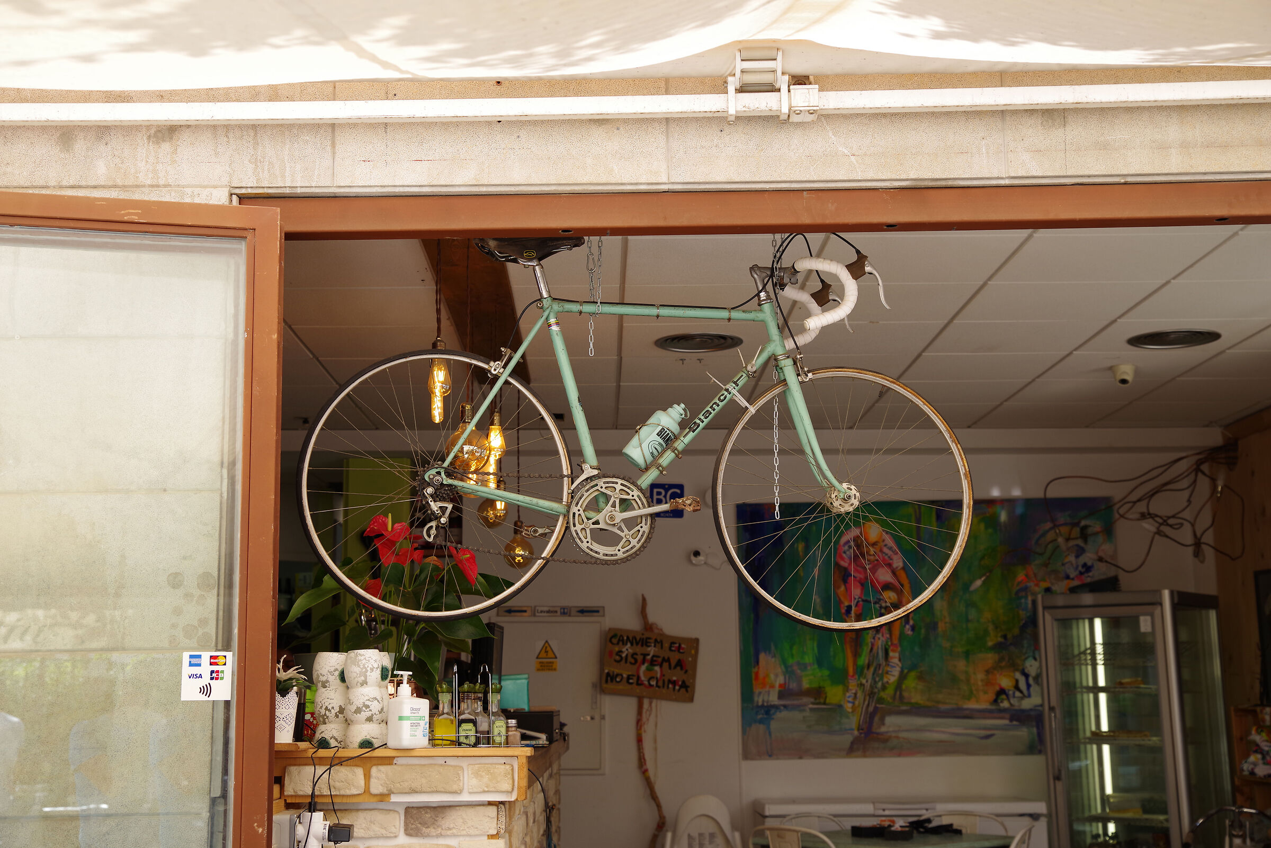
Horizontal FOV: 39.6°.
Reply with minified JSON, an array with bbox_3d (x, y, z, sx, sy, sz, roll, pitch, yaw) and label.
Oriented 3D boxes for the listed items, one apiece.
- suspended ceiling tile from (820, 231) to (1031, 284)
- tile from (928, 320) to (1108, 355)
[{"bbox_3d":[0.864,-0.517,5.493,0.595,0.020,0.595,-1,-9,-1],"label":"suspended ceiling tile"},{"bbox_3d":[1.438,-0.336,6.692,0.595,0.020,0.595,-1,-9,-1],"label":"tile"}]

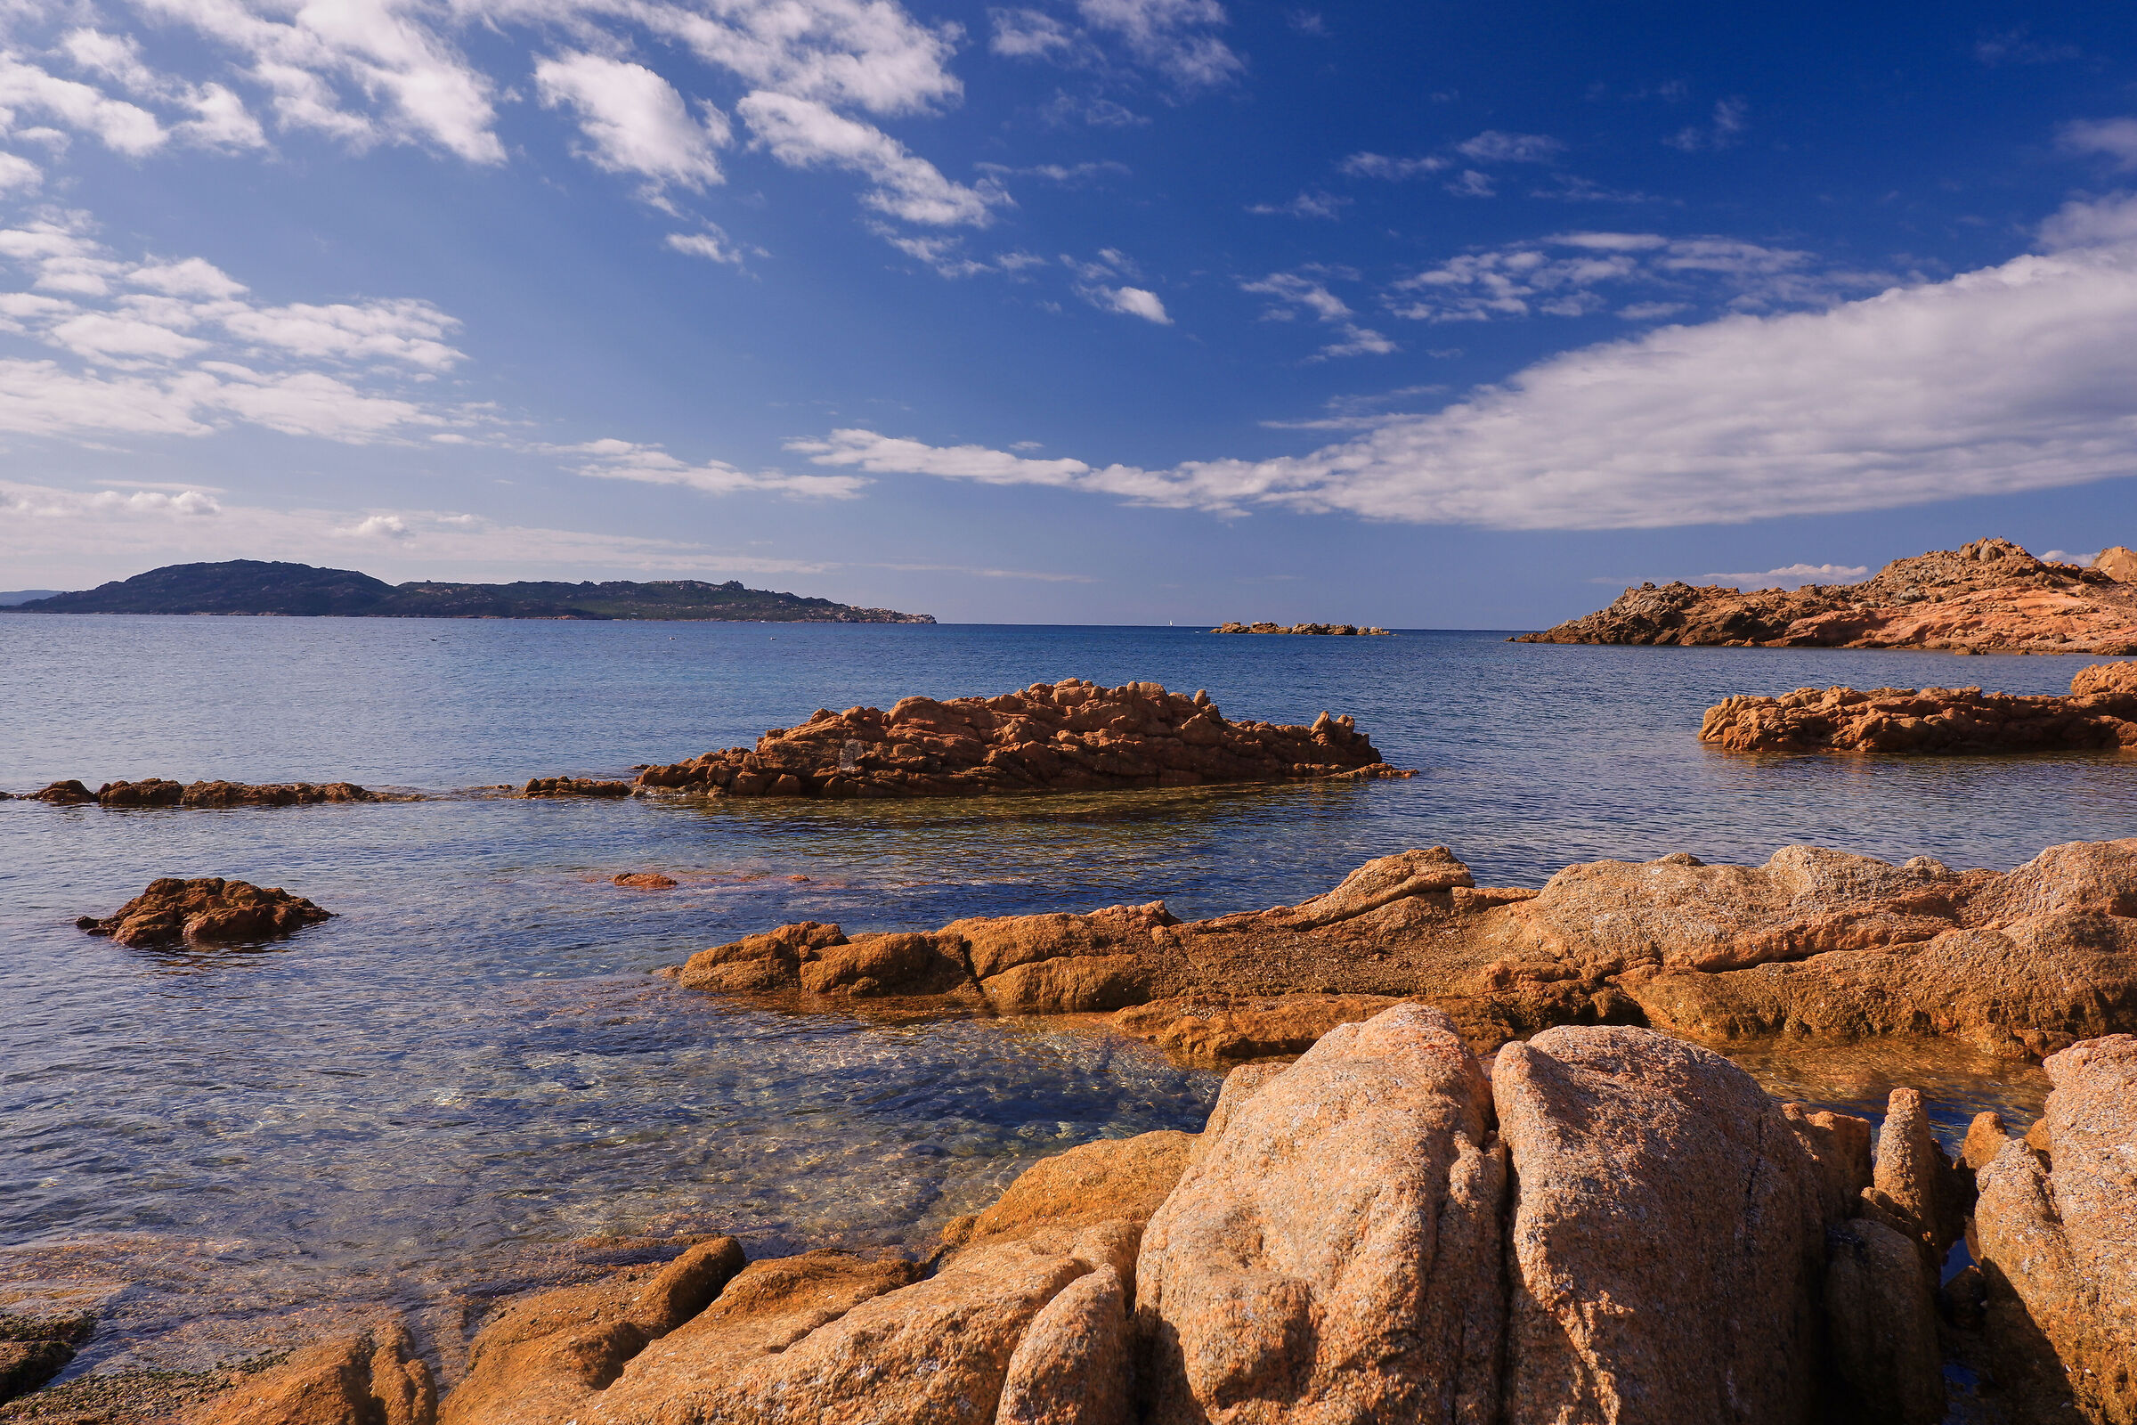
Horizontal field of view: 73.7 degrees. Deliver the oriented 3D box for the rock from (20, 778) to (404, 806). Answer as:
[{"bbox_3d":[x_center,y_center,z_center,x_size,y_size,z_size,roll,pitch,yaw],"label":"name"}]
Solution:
[{"bbox_3d":[-11.900,1.086,19.900,5.000,0.400,1.100,0,4,-3],"label":"rock"}]

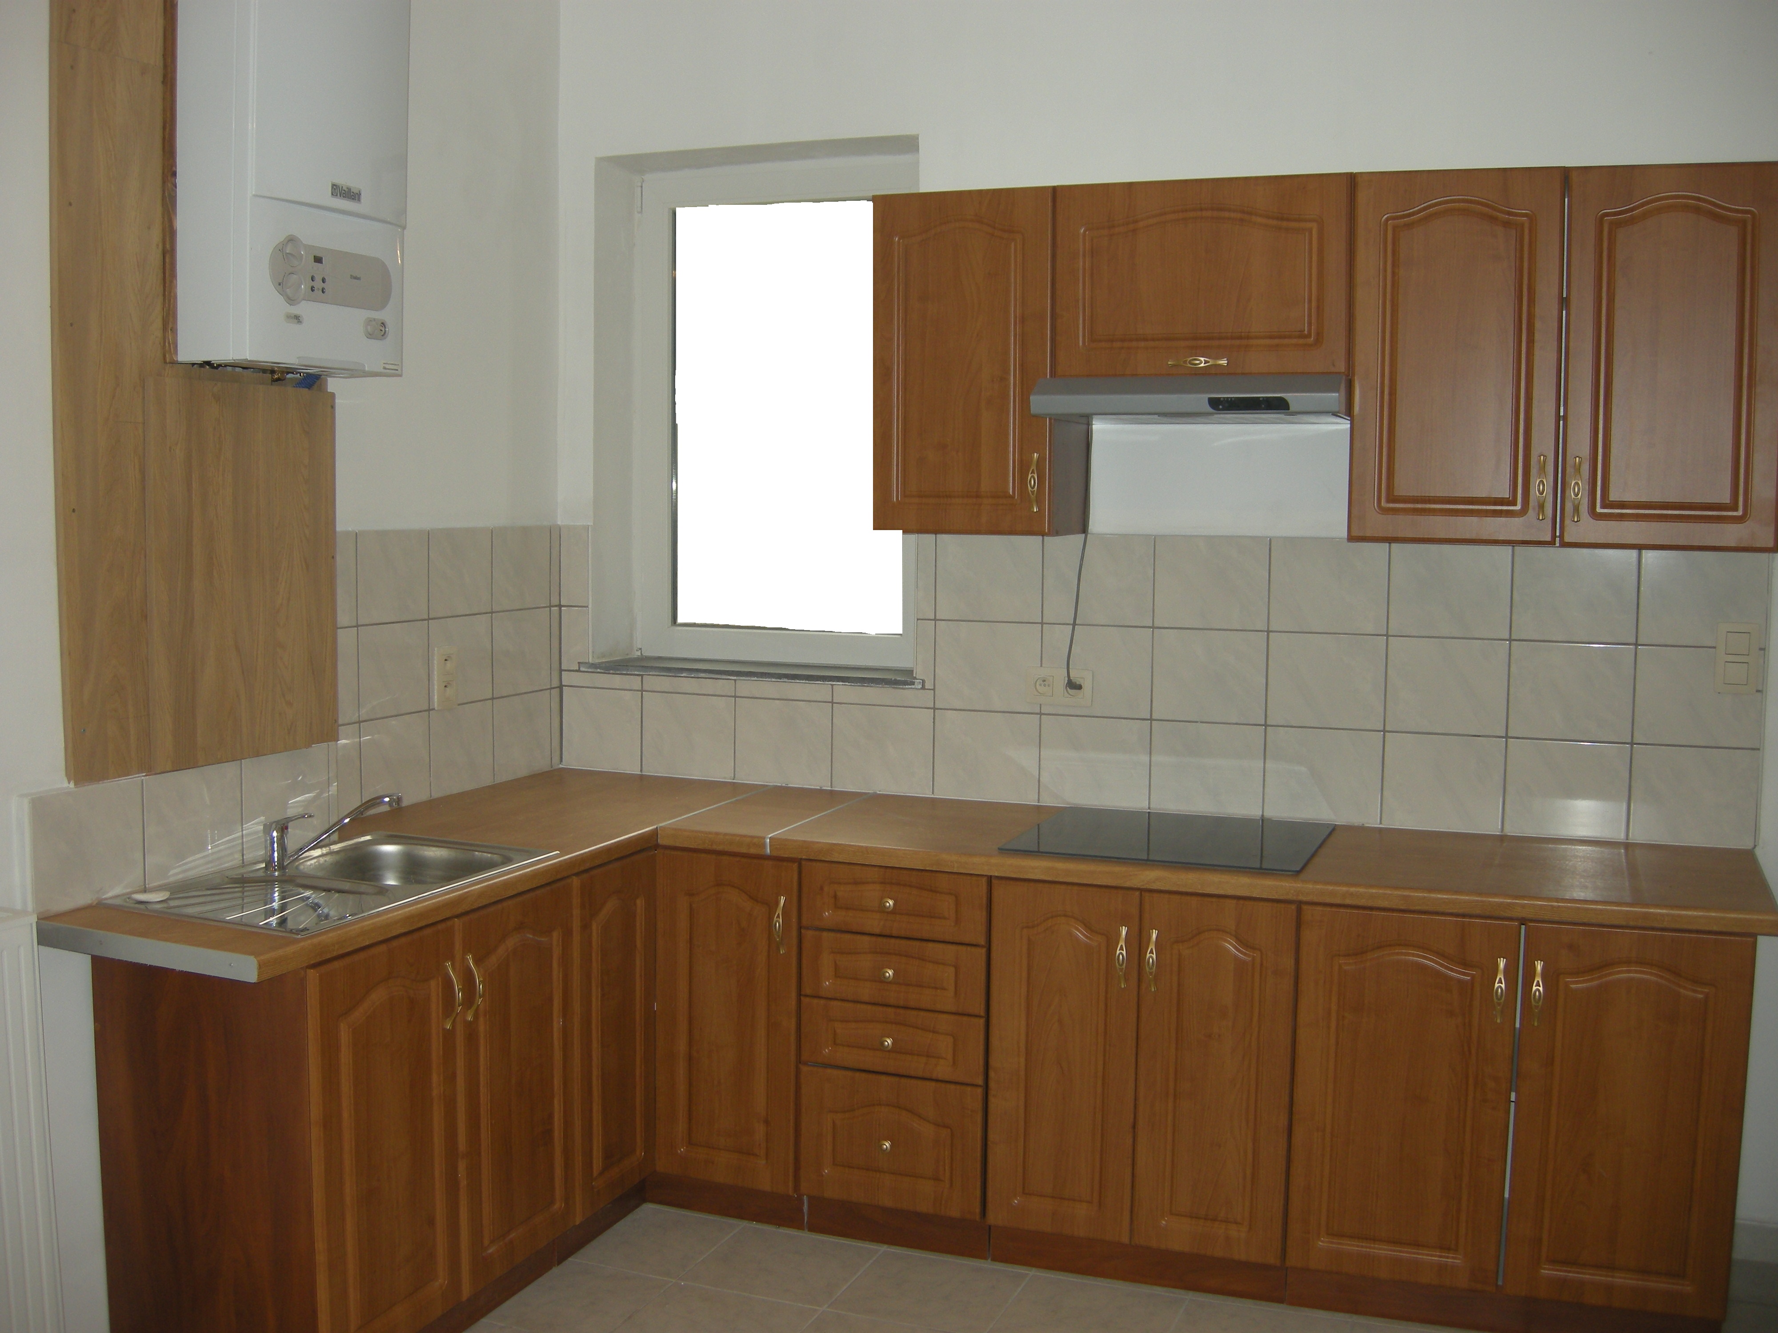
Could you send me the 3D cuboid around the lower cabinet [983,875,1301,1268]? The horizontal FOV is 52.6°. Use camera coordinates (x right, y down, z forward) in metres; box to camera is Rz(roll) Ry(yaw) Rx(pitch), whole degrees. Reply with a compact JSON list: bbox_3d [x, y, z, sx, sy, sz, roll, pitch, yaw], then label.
[{"bbox_3d":[0.569,0.758,3.704,0.605,0.711,0.532,2,5,21],"label":"lower cabinet"}]

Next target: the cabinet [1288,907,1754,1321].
[{"bbox_3d":[1.208,0.775,3.456,0.810,0.711,0.532,2,5,21],"label":"cabinet"}]

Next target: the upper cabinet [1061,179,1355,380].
[{"bbox_3d":[0.667,-0.778,3.682,0.600,0.391,0.305,2,5,21],"label":"upper cabinet"}]

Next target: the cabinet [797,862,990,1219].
[{"bbox_3d":[0.099,0.740,3.882,0.408,0.711,0.532,2,5,21],"label":"cabinet"}]

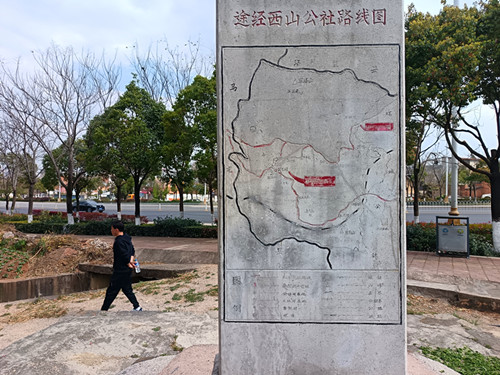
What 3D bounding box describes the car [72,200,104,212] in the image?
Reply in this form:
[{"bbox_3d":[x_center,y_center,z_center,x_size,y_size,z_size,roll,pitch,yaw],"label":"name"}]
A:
[{"bbox_3d":[-20.950,2.470,44.800,4.620,1.500,1.810,-1,0,24],"label":"car"}]

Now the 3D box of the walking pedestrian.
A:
[{"bbox_3d":[-2.320,1.435,6.330,0.760,1.660,0.500,0,0,-3],"label":"walking pedestrian"}]

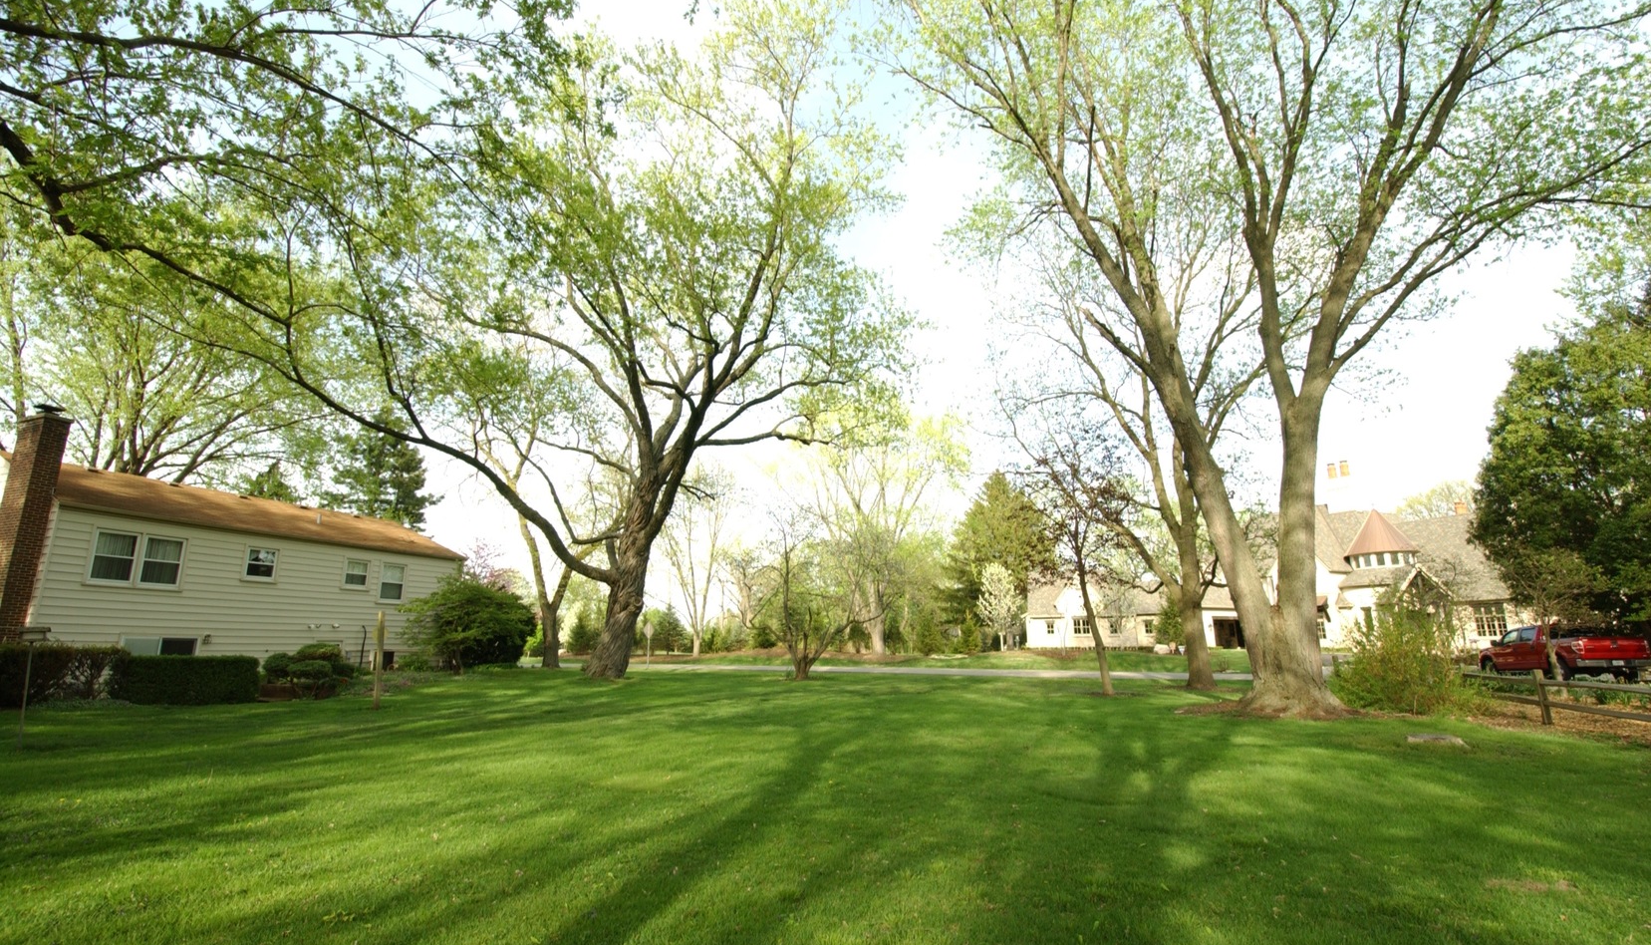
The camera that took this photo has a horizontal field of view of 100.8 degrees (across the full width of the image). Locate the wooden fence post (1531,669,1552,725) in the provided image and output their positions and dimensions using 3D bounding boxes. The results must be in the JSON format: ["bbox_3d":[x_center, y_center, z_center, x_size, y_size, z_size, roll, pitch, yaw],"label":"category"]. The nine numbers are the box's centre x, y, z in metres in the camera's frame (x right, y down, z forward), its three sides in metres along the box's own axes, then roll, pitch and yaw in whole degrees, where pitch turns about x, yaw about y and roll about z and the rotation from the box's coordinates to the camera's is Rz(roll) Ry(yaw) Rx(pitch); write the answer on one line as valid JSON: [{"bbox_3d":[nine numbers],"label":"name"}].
[{"bbox_3d":[11.854,3.709,11.300,0.130,0.875,0.130,-6,-14,23],"label":"wooden fence post"}]

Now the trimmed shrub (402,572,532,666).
[{"bbox_3d":[-12.816,5.362,24.500,4.096,3.435,3.482,6,-15,-26],"label":"trimmed shrub"}]

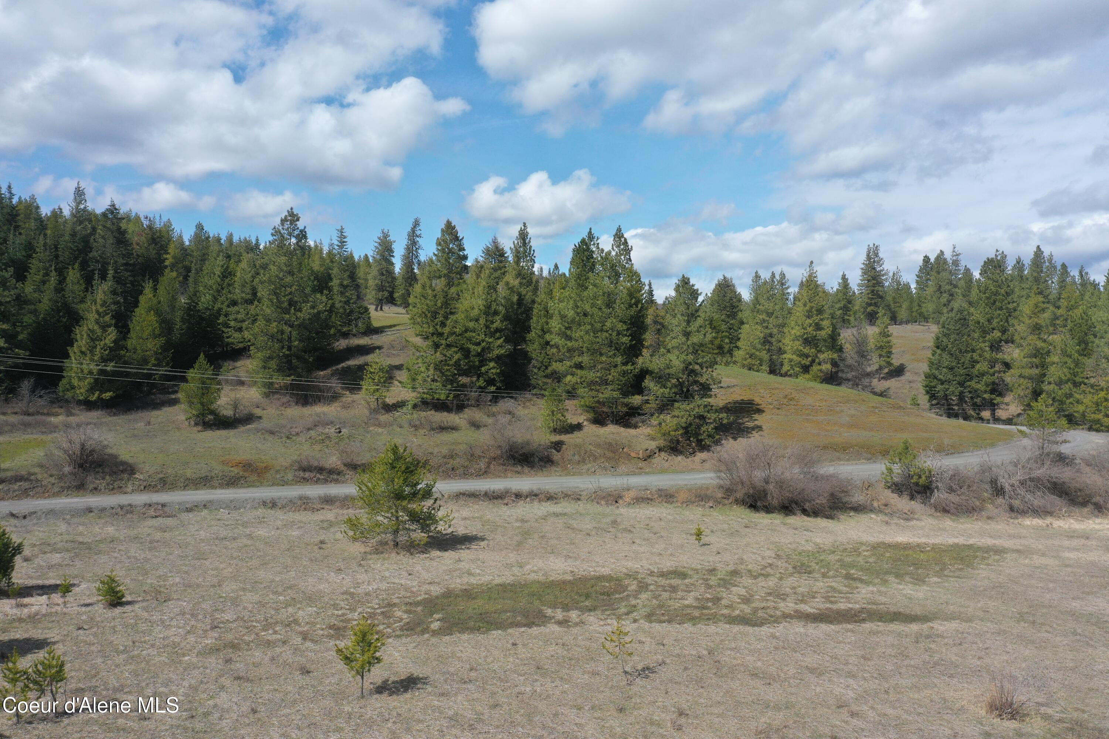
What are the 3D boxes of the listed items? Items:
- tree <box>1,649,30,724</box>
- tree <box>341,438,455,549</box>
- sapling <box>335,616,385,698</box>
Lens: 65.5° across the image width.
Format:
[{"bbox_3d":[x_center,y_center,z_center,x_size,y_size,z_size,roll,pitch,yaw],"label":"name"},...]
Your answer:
[{"bbox_3d":[-17.438,10.222,27.863,0.920,2.440,0.920,0,2,0],"label":"tree"},{"bbox_3d":[-9.352,7.382,51.316,6.350,6.330,6.220,0,2,0],"label":"tree"},{"bbox_3d":[-6.764,9.947,29.941,1.740,2.840,1.660,0,2,0],"label":"sapling"}]

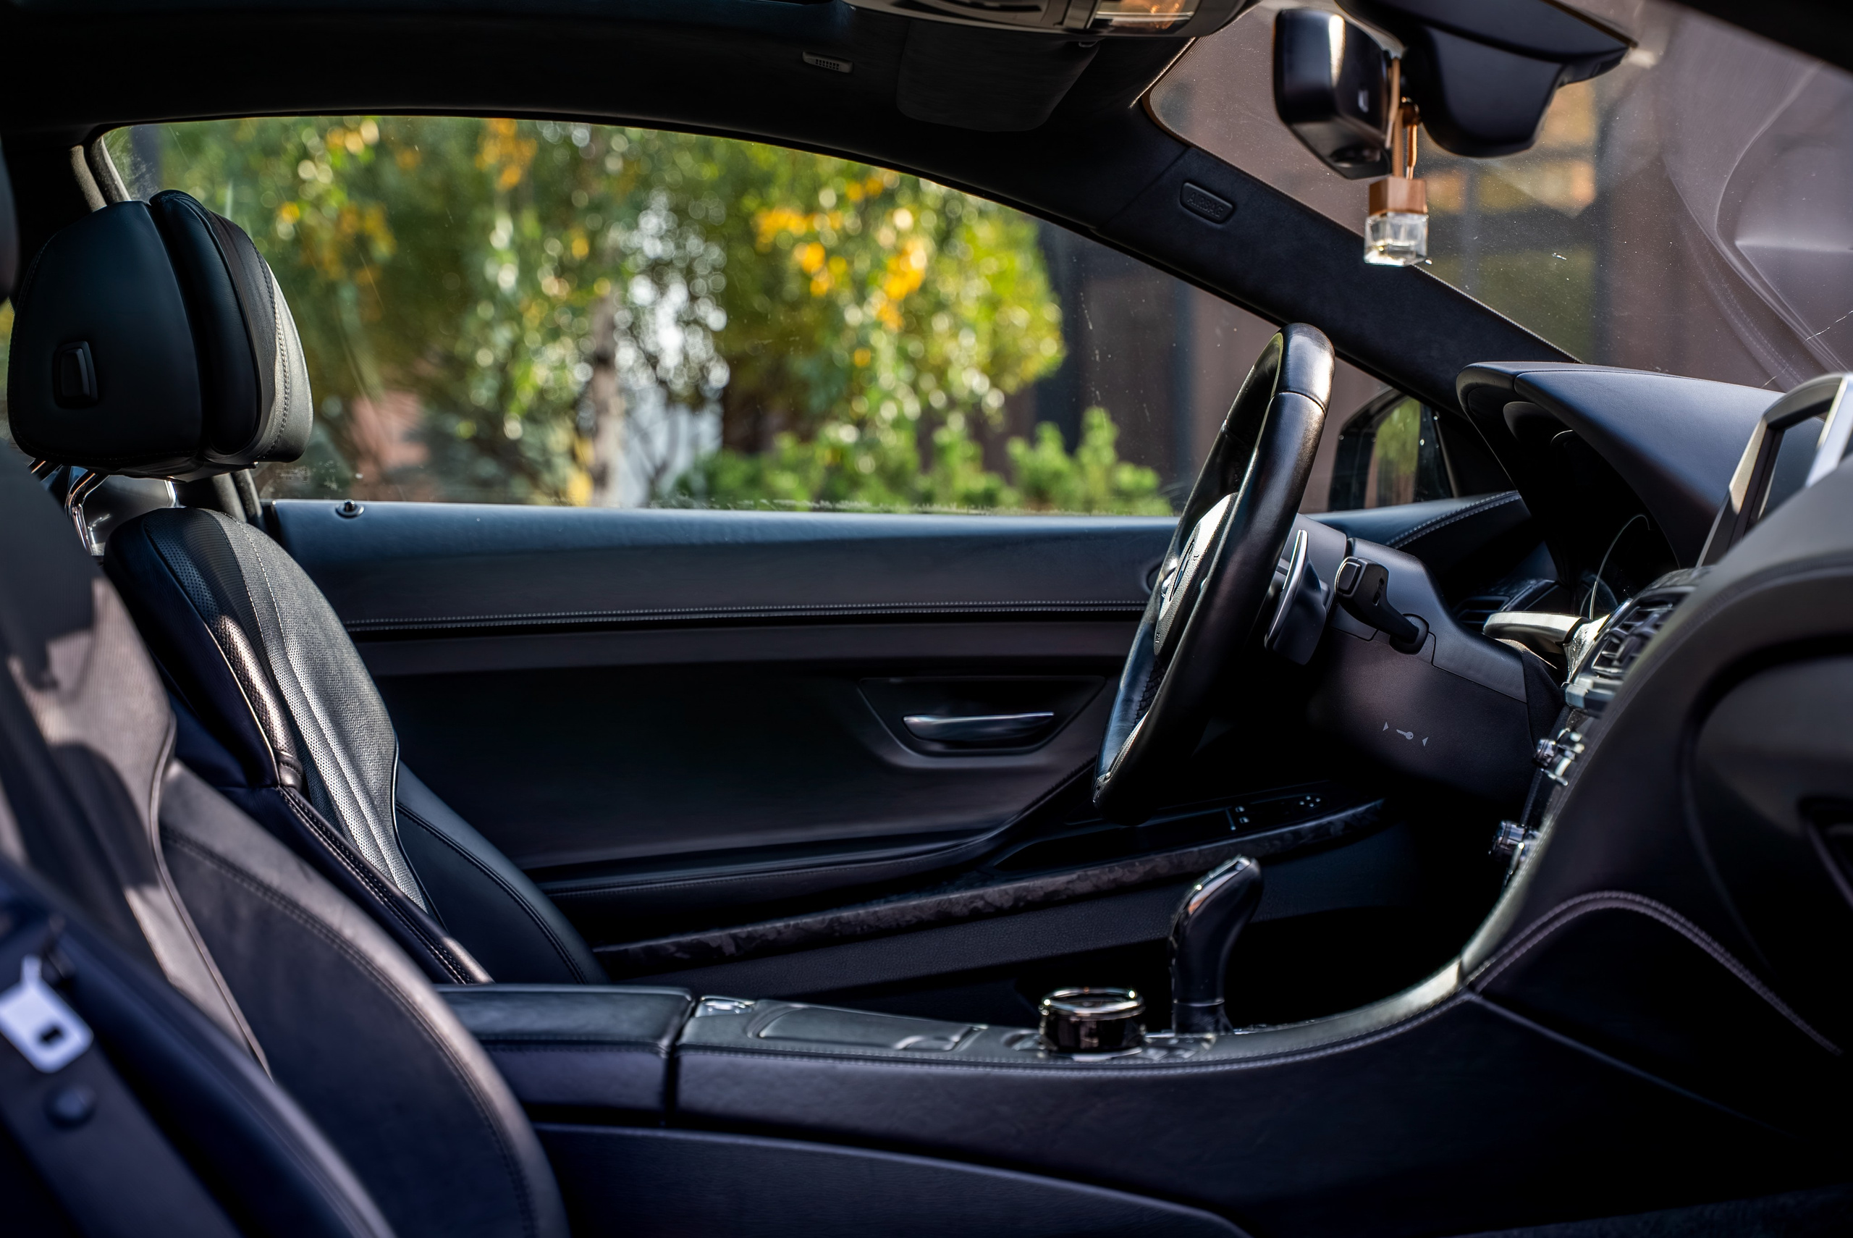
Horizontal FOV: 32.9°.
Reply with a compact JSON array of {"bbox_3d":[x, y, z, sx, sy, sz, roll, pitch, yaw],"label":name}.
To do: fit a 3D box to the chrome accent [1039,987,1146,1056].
[{"bbox_3d":[0.096,0.233,1.815,0.059,0.027,0.059,-4,6,-1],"label":"chrome accent"}]

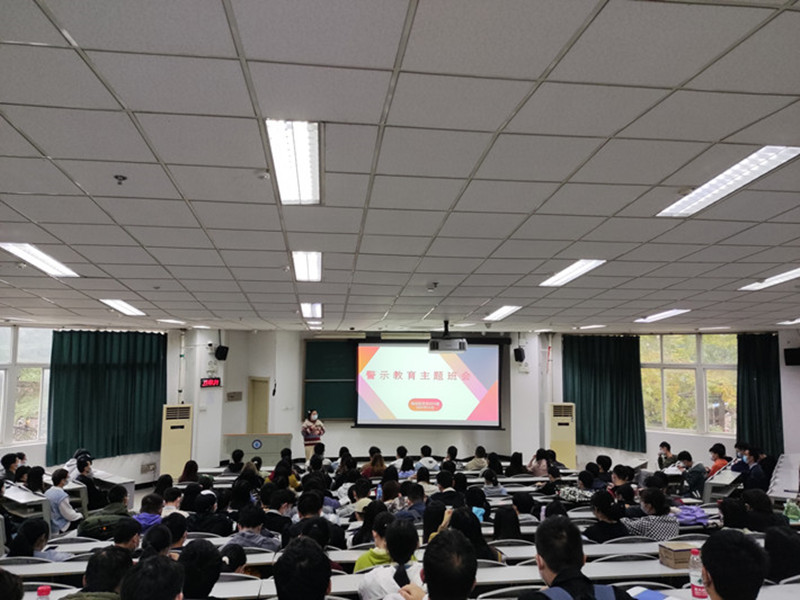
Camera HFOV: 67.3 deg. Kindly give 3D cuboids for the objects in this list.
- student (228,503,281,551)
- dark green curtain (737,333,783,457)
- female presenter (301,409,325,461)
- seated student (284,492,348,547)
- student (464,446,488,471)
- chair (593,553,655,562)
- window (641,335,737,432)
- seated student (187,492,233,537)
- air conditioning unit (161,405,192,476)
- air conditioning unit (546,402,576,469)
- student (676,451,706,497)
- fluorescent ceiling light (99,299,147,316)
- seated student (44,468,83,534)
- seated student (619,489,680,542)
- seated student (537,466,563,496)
[{"bbox_3d":[-1.220,2.235,5.000,0.500,1.160,0.720,1,-5,-5],"label":"student"},{"bbox_3d":[7.180,1.970,12.050,0.820,2.560,0.160,-3,-6,36],"label":"dark green curtain"},{"bbox_3d":[-1.772,3.039,12.131,0.460,1.610,0.340,2,-5,-20],"label":"female presenter"},{"bbox_3d":[-0.732,2.212,5.014,0.500,1.270,0.620,1,-5,-7],"label":"seated student"},{"bbox_3d":[1.258,3.085,10.166,0.460,1.220,0.600,1,-5,-7],"label":"student"},{"bbox_3d":[1.634,2.316,4.612,0.490,0.840,0.500,1,-5,-7],"label":"chair"},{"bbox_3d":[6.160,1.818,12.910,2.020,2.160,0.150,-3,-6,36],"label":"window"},{"bbox_3d":[-1.880,2.435,5.950,0.500,1.170,0.720,1,-5,0],"label":"seated student"},{"bbox_3d":[-4.920,3.193,13.270,0.600,1.760,0.380,3,-5,-30],"label":"air conditioning unit"},{"bbox_3d":[3.360,3.041,12.553,0.550,1.760,0.360,0,-5,0],"label":"air conditioning unit"},{"bbox_3d":[4.980,3.212,10.300,0.800,1.180,0.500,-3,-6,35],"label":"student"},{"bbox_3d":[-3.593,0.079,7.845,0.300,0.080,1.200,1,-11,-7],"label":"fluorescent ceiling light"},{"bbox_3d":[-4.560,2.886,8.150,0.500,1.200,0.750,-3,-6,40],"label":"seated student"},{"bbox_3d":[2.270,2.275,5.450,0.520,1.190,0.740,2,-5,-22],"label":"seated student"},{"bbox_3d":[2.113,2.980,8.657,0.450,1.180,0.620,3,-5,-25],"label":"seated student"}]

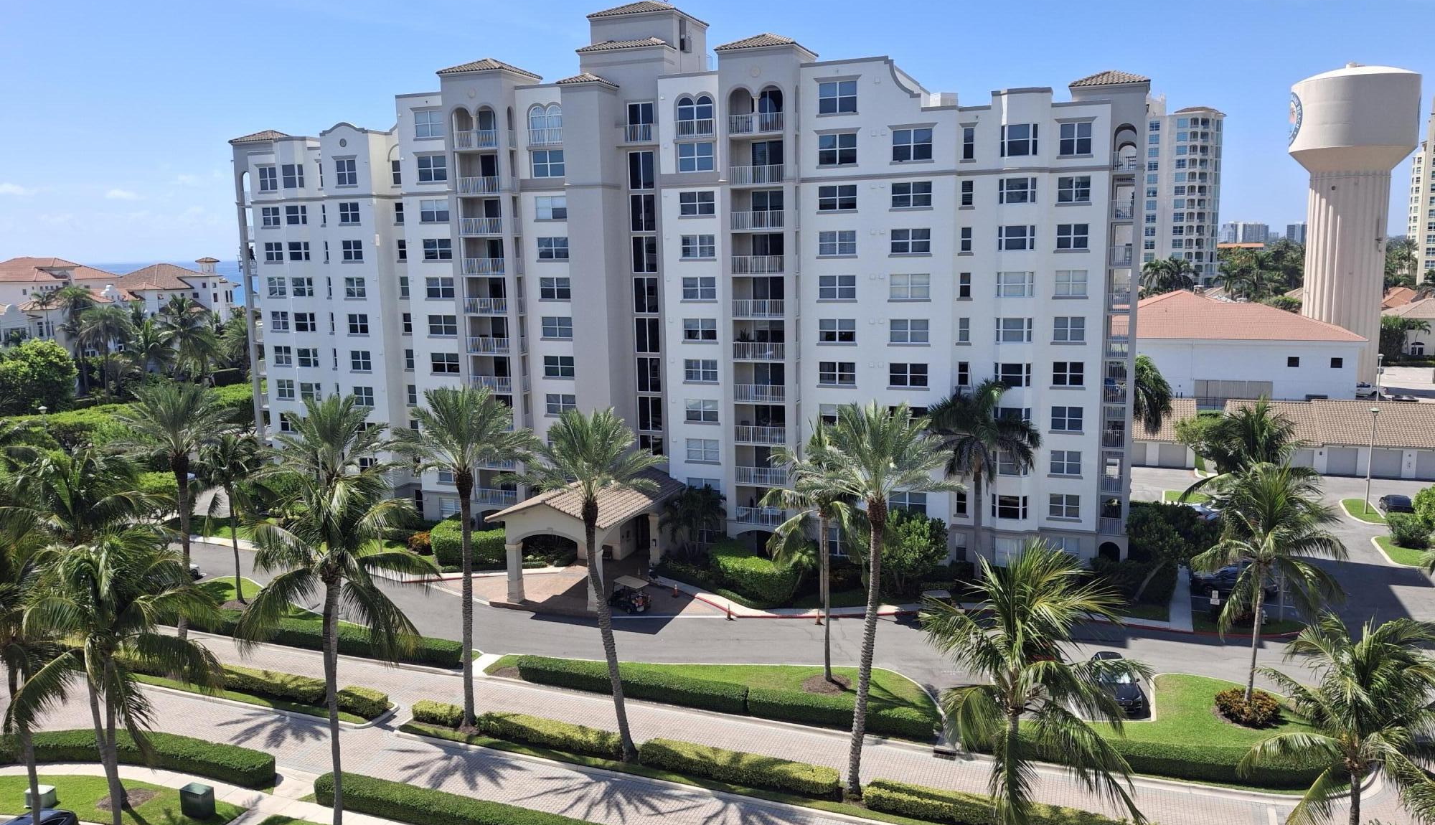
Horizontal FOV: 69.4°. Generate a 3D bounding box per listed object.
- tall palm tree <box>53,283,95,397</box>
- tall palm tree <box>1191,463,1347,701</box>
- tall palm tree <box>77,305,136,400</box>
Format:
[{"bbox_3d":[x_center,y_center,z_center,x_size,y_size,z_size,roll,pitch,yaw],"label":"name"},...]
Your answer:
[{"bbox_3d":[-97.556,-10.157,156.019,6.500,17.200,6.500,-1,9,0],"label":"tall palm tree"},{"bbox_3d":[25.481,7.673,47.516,7.000,11.000,6.800,-1,9,0],"label":"tall palm tree"},{"bbox_3d":[-85.998,-8.292,146.000,7.500,13.300,7.270,-1,9,0],"label":"tall palm tree"}]

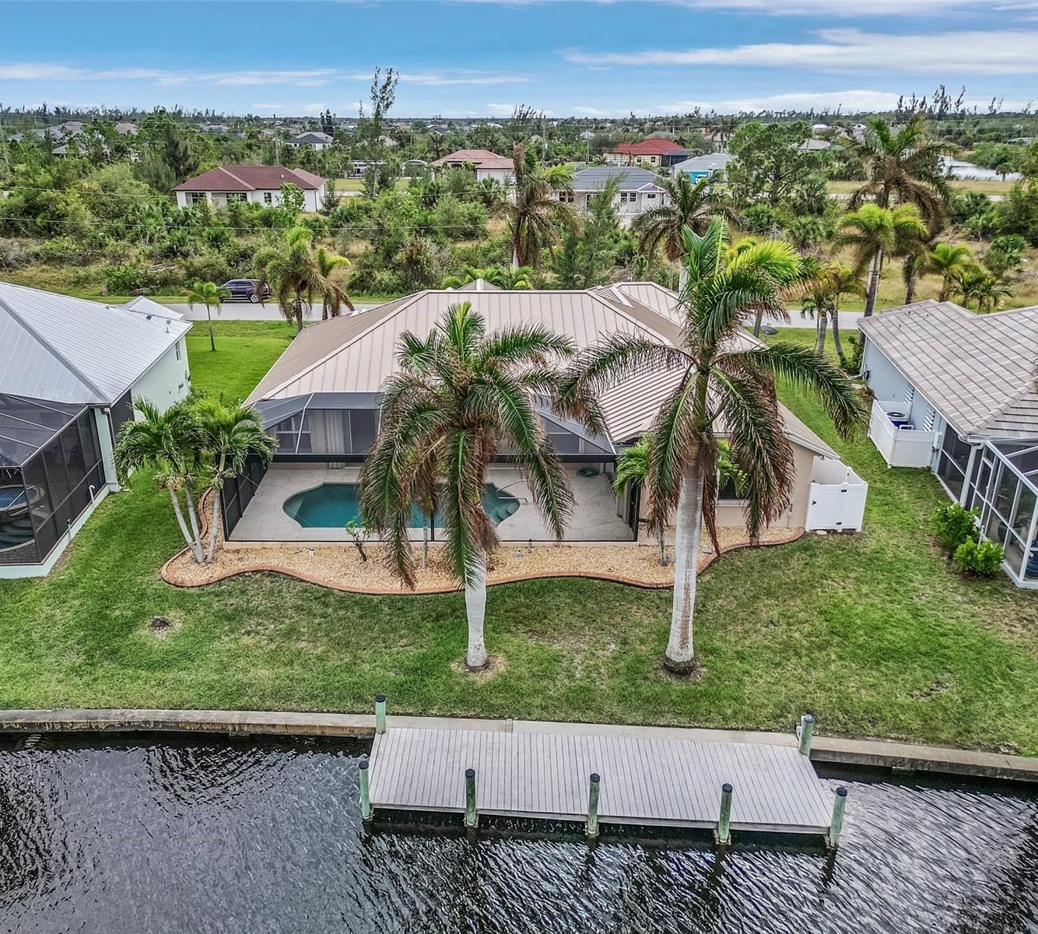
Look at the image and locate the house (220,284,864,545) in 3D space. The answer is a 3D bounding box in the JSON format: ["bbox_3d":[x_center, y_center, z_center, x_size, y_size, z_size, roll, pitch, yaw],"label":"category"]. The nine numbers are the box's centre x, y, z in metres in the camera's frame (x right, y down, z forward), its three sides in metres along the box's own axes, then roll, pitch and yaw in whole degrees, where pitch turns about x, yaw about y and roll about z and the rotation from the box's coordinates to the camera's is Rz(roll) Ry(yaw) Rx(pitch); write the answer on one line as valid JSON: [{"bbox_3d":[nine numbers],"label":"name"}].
[{"bbox_3d":[0.600,-4.731,39.514,22.800,6.100,24.300,-1,22,-1],"label":"house"}]

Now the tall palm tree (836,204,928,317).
[{"bbox_3d":[21.258,-10.806,50.648,5.000,9.000,5.000,0,22,0],"label":"tall palm tree"}]

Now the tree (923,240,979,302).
[{"bbox_3d":[25.728,-10.283,51.954,3.300,5.900,3.300,0,22,0],"label":"tree"}]

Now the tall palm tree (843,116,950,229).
[{"bbox_3d":[21.032,-13.149,49.709,6.000,12.900,6.000,0,22,0],"label":"tall palm tree"}]

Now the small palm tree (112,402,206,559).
[{"bbox_3d":[-10.887,0.591,26.150,2.700,5.200,2.700,0,22,0],"label":"small palm tree"}]

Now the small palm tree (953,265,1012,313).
[{"bbox_3d":[29.486,-10.361,55.144,3.700,4.800,3.700,0,22,0],"label":"small palm tree"}]

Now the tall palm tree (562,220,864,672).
[{"bbox_3d":[4.658,0.114,20.761,7.000,11.500,7.000,0,22,0],"label":"tall palm tree"}]

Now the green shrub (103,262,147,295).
[{"bbox_3d":[-31.073,-14.992,68.176,3.200,2.400,2.800,0,22,0],"label":"green shrub"}]

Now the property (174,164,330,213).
[{"bbox_3d":[-44.500,-46.959,143.896,22.500,6.000,17.000,-2,22,-4],"label":"property"}]

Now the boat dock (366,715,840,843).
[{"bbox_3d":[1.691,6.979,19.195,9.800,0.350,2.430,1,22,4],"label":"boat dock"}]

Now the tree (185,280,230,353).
[{"bbox_3d":[-19.008,-9.116,52.735,2.750,4.300,2.750,0,22,0],"label":"tree"}]

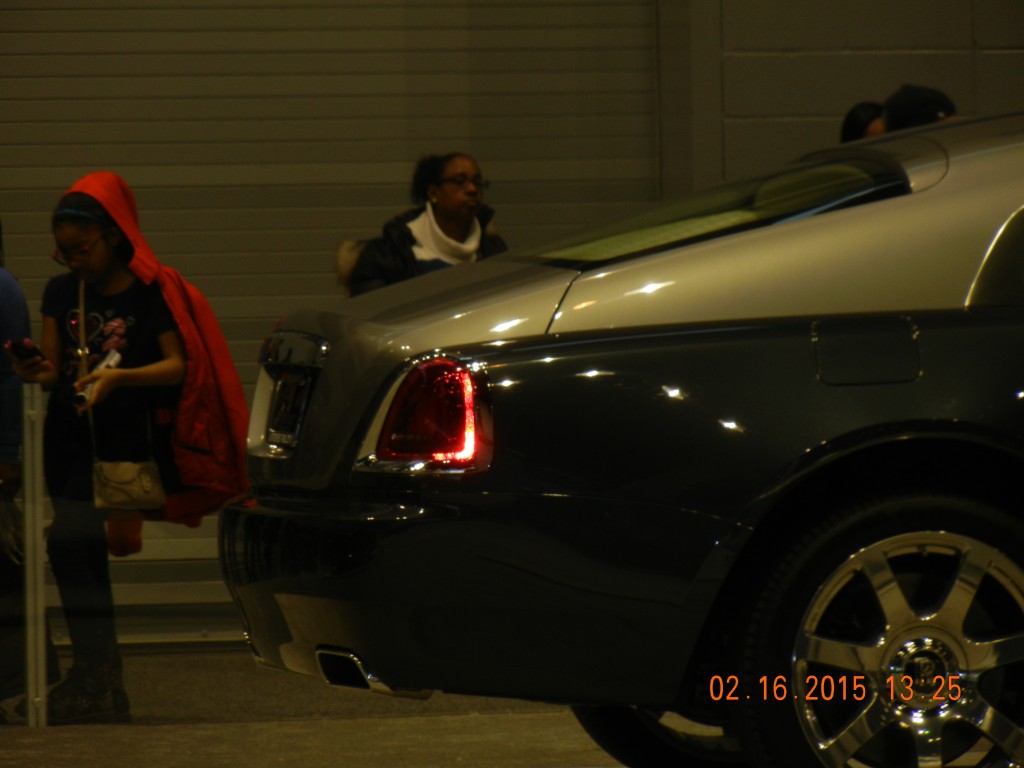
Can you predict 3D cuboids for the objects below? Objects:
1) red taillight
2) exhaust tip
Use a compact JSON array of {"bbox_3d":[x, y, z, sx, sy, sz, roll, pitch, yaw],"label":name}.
[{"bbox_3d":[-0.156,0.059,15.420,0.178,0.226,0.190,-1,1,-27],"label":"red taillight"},{"bbox_3d":[-0.278,0.583,15.540,0.210,0.098,0.155,-1,1,-16],"label":"exhaust tip"}]

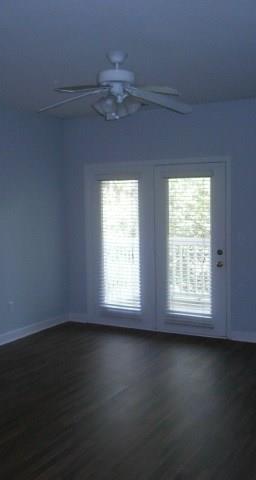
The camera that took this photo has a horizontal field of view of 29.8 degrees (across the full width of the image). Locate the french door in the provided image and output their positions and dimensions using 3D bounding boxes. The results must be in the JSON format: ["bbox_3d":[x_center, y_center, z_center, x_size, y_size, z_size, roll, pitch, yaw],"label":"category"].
[{"bbox_3d":[0.316,0.087,6.038,1.950,2.100,0.100,2,5,30],"label":"french door"}]

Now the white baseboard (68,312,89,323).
[{"bbox_3d":[-0.685,1.082,6.694,0.320,0.125,0.020,2,5,30],"label":"white baseboard"}]

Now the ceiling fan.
[{"bbox_3d":[-0.088,-1.173,3.660,1.260,0.500,1.240,-1,5,0],"label":"ceiling fan"}]

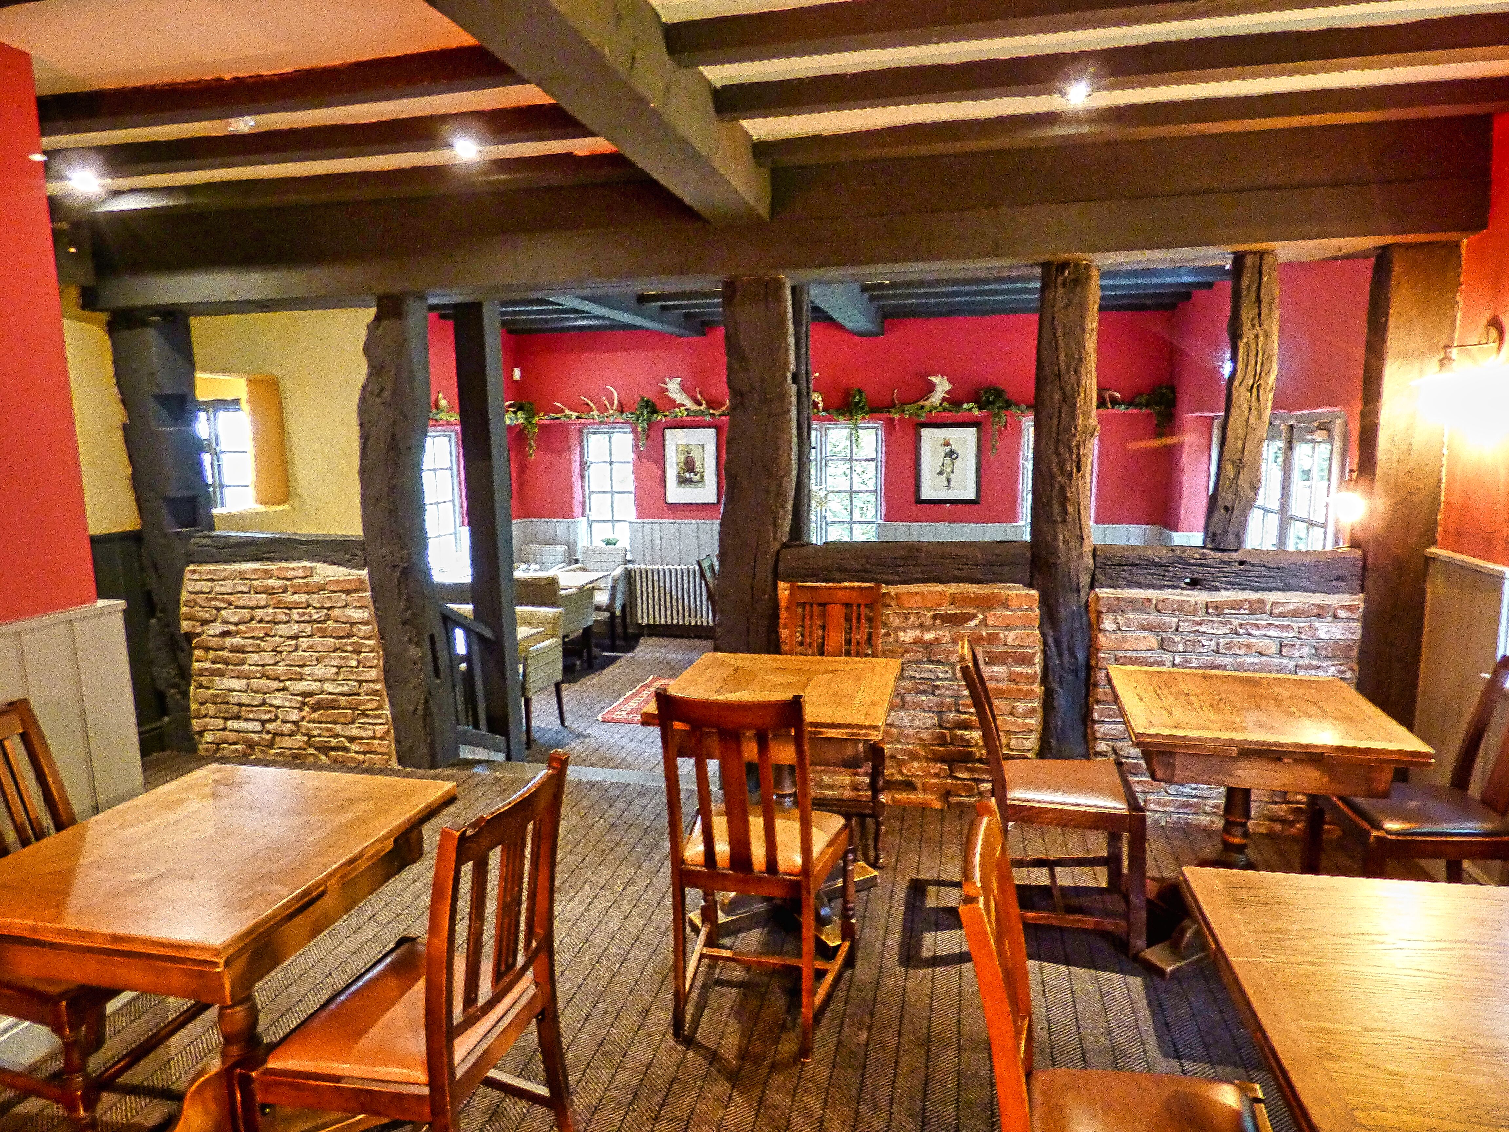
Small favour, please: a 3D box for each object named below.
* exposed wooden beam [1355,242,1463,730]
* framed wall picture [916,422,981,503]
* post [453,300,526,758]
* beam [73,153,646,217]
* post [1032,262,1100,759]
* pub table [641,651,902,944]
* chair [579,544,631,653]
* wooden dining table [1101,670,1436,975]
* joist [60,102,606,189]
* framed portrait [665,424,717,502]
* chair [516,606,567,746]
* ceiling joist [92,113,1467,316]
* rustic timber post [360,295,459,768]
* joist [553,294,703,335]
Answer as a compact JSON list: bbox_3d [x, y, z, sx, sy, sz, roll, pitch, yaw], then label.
[{"bbox_3d":[2.390,-0.041,3.279,0.227,2.216,0.177,1,9,12],"label":"exposed wooden beam"},{"bbox_3d":[1.716,-0.908,7.728,0.563,0.717,0.032,1,9,13],"label":"framed wall picture"},{"bbox_3d":[-1.280,-0.152,4.241,0.152,2.208,0.136,1,9,12],"label":"post"},{"bbox_3d":[-1.637,-1.608,3.659,2.906,0.084,0.113,1,9,12],"label":"beam"},{"bbox_3d":[1.240,-0.070,3.508,0.240,2.189,0.208,1,9,12],"label":"post"},{"bbox_3d":[0.094,0.768,2.917,0.723,0.760,0.698,1,9,13],"label":"pub table"},{"bbox_3d":[-1.445,0.321,8.114,0.502,0.906,0.552,1,9,12],"label":"chair"},{"bbox_3d":[1.544,0.795,2.795,0.734,0.745,0.709,2,10,15],"label":"wooden dining table"},{"bbox_3d":[-1.650,-1.504,3.119,2.240,0.088,0.120,1,9,11],"label":"joist"},{"bbox_3d":[-0.603,-0.937,8.186,0.527,0.709,0.030,1,9,12],"label":"framed portrait"},{"bbox_3d":[-1.605,0.732,5.808,0.512,0.837,0.552,2,10,17],"label":"chair"},{"bbox_3d":[-0.287,-1.356,3.584,5.504,0.384,0.368,1,9,12],"label":"ceiling joist"},{"bbox_3d":[-1.625,-0.111,4.083,0.307,2.189,0.192,1,9,12],"label":"rustic timber post"},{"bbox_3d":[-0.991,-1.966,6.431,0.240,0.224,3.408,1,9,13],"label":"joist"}]

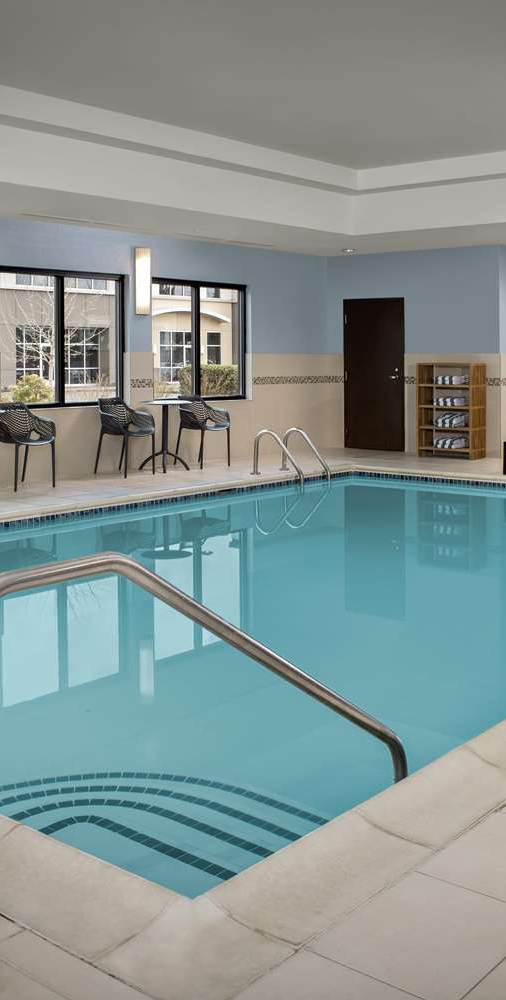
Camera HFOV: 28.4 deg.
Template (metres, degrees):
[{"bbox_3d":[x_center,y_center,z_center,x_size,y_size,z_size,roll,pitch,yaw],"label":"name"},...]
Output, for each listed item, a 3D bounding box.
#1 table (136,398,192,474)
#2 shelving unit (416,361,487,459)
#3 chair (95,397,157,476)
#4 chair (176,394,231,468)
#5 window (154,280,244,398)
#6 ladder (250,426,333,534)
[{"bbox_3d":[-0.970,-0.698,11.000,0.610,0.745,0.610,0,5,0],"label":"table"},{"bbox_3d":[2.596,-1.157,12.894,0.710,1.220,0.430,6,9,40],"label":"shelving unit"},{"bbox_3d":[-1.375,-0.679,10.650,0.580,0.810,0.540,5,7,43],"label":"chair"},{"bbox_3d":[-0.558,-0.787,11.477,0.550,0.810,0.590,-5,7,-42],"label":"chair"},{"bbox_3d":[-0.675,-1.952,12.409,0.120,1.450,1.760,6,9,40],"label":"window"},{"bbox_3d":[0.448,-0.190,11.206,0.740,1.220,0.550,6,9,40],"label":"ladder"}]

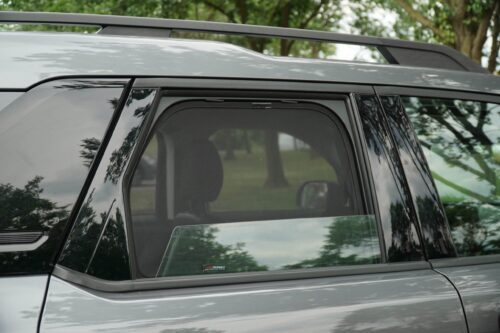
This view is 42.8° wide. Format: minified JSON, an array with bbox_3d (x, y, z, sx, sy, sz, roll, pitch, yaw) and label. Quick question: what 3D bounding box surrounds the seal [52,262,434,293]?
[{"bbox_3d":[0.029,0.244,1.545,0.964,0.069,0.042,-1,2,-20],"label":"seal"}]

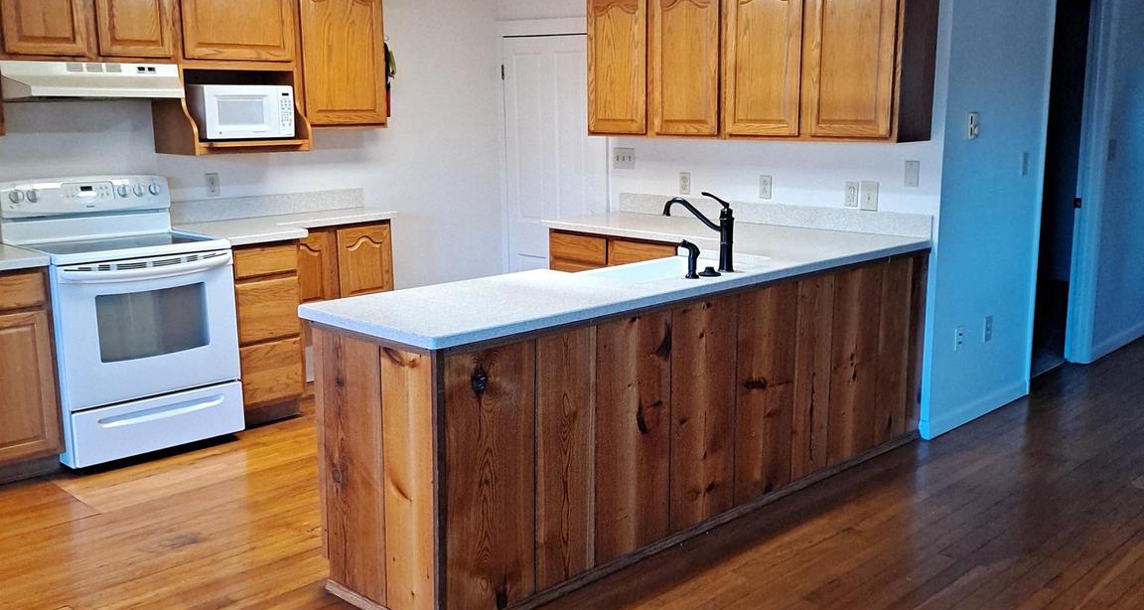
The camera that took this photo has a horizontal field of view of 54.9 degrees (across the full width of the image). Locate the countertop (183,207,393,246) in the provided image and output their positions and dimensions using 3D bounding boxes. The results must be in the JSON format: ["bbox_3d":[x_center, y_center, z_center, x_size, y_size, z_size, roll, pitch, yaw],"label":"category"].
[{"bbox_3d":[-1.341,-0.396,5.551,0.620,0.040,1.165,10,15,43],"label":"countertop"}]

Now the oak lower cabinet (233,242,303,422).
[{"bbox_3d":[-1.626,0.105,5.350,0.610,0.878,0.358,10,15,43],"label":"oak lower cabinet"}]

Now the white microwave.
[{"bbox_3d":[-1.618,-0.916,5.271,0.330,0.258,0.456,10,15,43],"label":"white microwave"}]

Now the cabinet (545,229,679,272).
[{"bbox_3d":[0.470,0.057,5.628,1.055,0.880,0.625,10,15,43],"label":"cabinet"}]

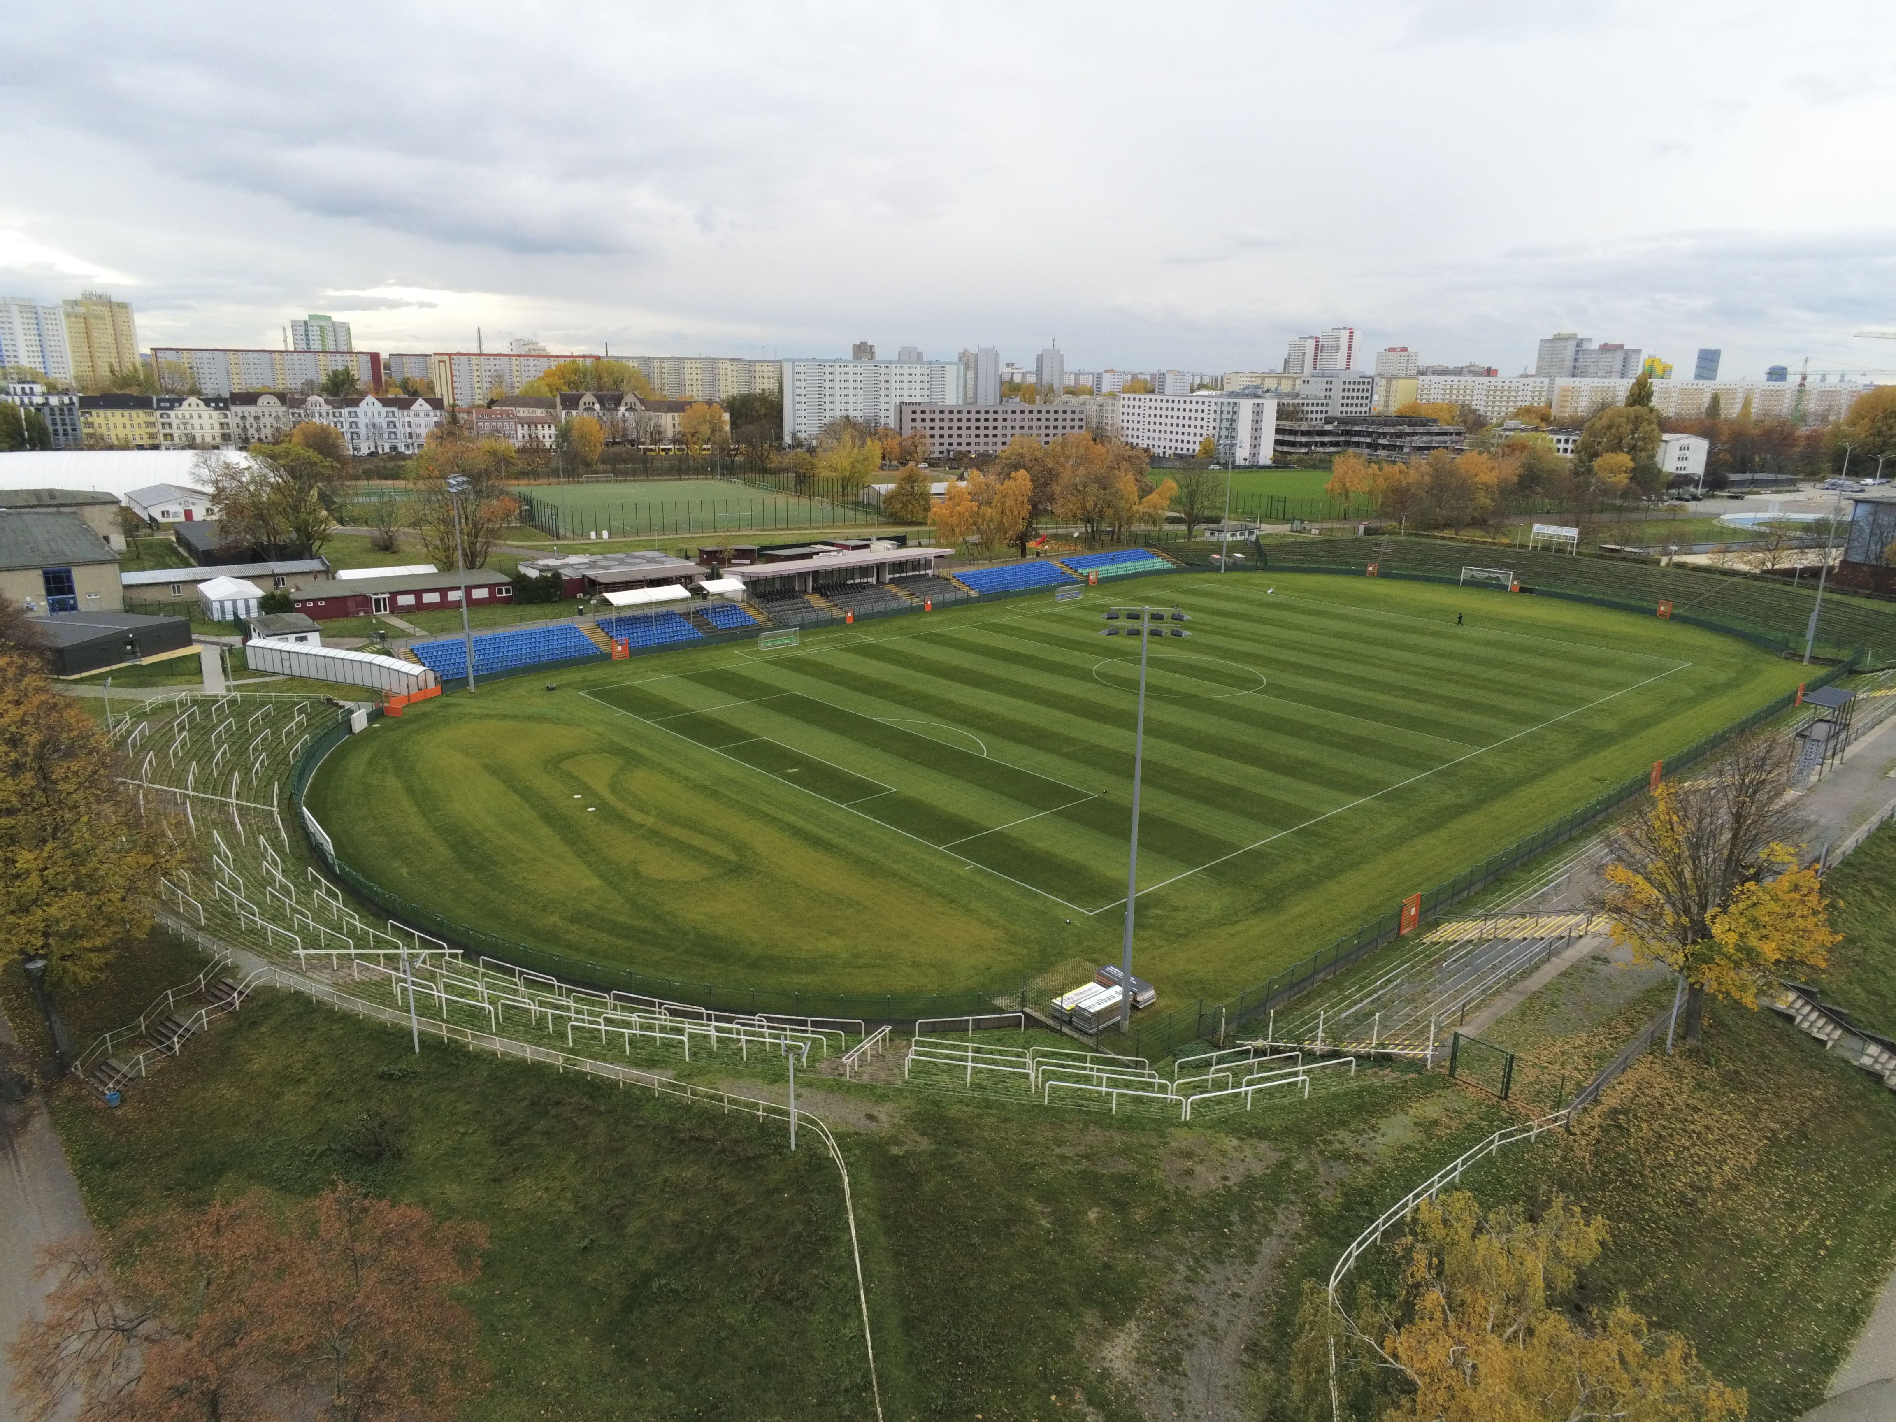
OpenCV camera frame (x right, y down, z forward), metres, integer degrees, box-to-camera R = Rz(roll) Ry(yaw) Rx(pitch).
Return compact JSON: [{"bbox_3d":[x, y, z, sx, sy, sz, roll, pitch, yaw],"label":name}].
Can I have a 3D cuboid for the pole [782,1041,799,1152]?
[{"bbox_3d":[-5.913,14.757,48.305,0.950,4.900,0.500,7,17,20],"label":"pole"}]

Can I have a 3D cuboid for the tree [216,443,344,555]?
[{"bbox_3d":[-99.515,-30.143,187.579,18.500,16.500,15.500,-7,18,-27],"label":"tree"}]

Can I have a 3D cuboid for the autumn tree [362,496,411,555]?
[{"bbox_3d":[-91.643,-30.498,205.567,7.541,9.699,7.541,-6,17,-23],"label":"autumn tree"}]

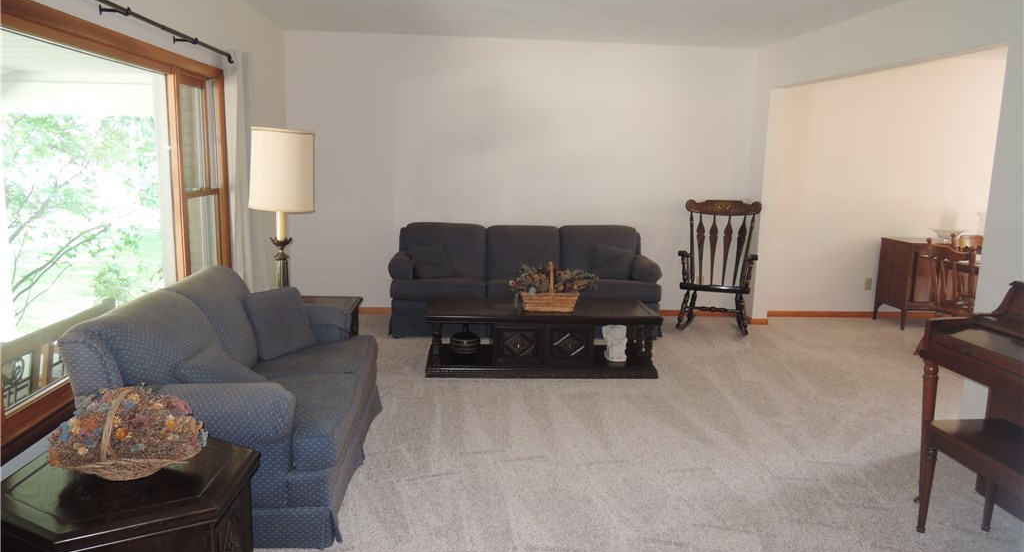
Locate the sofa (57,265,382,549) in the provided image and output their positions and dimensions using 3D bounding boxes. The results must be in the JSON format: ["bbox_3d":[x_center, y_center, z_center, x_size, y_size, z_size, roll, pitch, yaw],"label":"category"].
[{"bbox_3d":[-1.159,0.432,3.225,0.970,0.880,1.500,0,10,-5],"label":"sofa"}]

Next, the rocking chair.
[{"bbox_3d":[1.767,-0.110,6.170,0.640,1.110,0.760,4,10,16],"label":"rocking chair"}]

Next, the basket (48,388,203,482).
[{"bbox_3d":[-1.139,0.443,2.139,0.440,0.230,0.320,-1,10,-16],"label":"basket"}]

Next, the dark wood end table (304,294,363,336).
[{"bbox_3d":[-1.276,0.433,4.324,0.680,0.520,0.560,0,10,-5],"label":"dark wood end table"}]

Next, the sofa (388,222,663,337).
[{"bbox_3d":[0.098,0.007,6.013,2.180,0.870,0.860,0,10,-5],"label":"sofa"}]

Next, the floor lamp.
[{"bbox_3d":[-1.348,-0.337,4.188,0.390,1.050,0.390,0,10,-5],"label":"floor lamp"}]

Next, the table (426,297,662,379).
[{"bbox_3d":[0.202,0.420,4.906,1.540,0.415,0.630,0,10,-5],"label":"table"}]

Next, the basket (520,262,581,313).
[{"bbox_3d":[0.276,0.059,4.835,0.385,0.330,0.250,0,10,-5],"label":"basket"}]

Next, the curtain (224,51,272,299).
[{"bbox_3d":[-1.751,-0.420,4.752,0.130,2.040,0.480,0,10,-5],"label":"curtain"}]

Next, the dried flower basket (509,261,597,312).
[{"bbox_3d":[0.290,0.060,4.837,0.600,0.330,0.310,0,10,-5],"label":"dried flower basket"}]

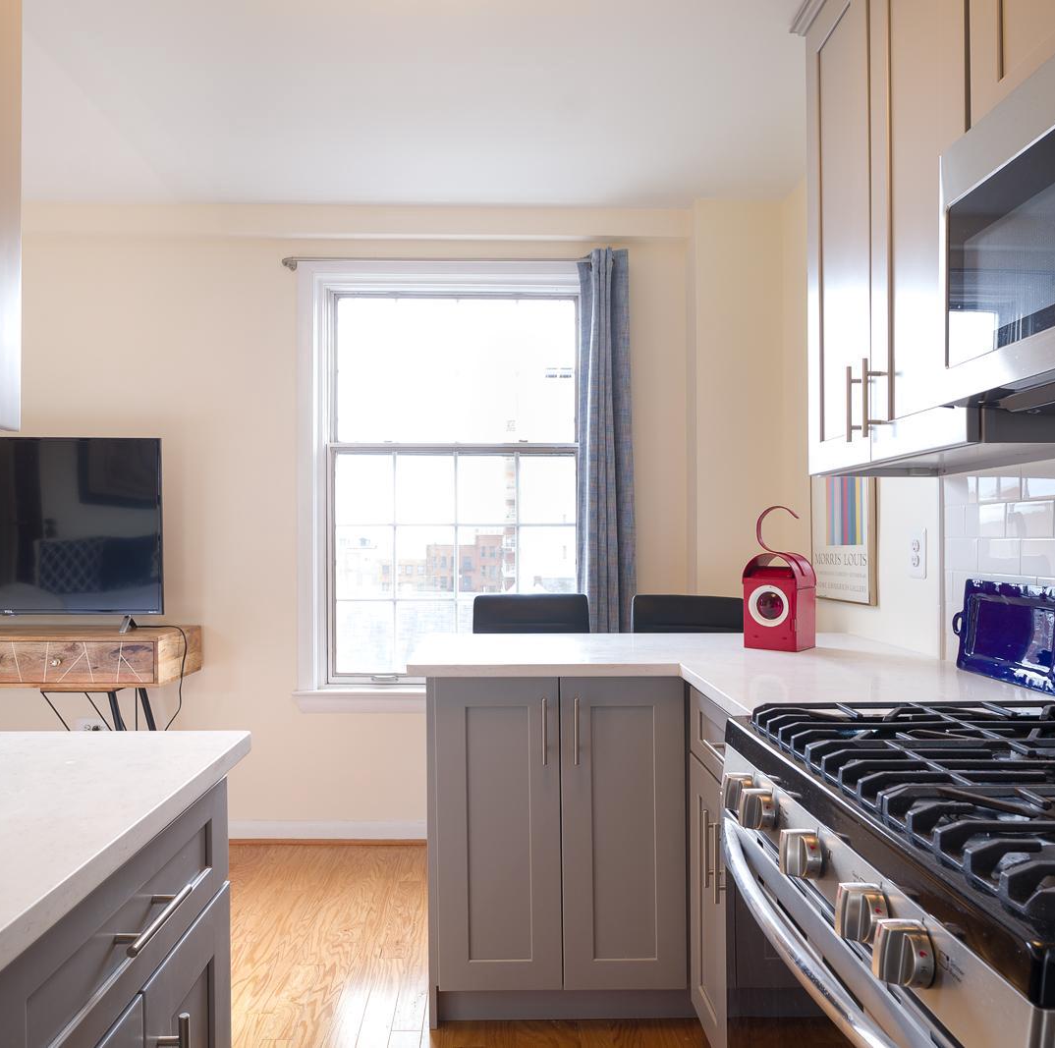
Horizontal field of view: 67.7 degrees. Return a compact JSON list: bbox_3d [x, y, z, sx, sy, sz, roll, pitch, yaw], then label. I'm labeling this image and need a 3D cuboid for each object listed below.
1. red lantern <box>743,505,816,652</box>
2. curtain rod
[{"bbox_3d":[0.678,0.141,2.110,0.149,0.378,0.127,-1,-1,41],"label":"red lantern"},{"bbox_3d":[-0.278,-1.007,3.061,1.318,0.030,0.100,0,-1,-2],"label":"curtain rod"}]

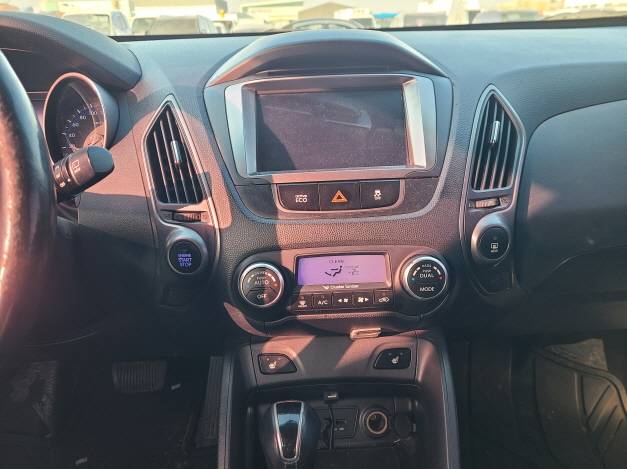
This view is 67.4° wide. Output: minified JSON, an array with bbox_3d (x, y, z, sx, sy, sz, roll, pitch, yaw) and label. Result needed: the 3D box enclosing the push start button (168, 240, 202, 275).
[{"bbox_3d":[-0.140,0.025,0.515,0.036,0.036,0.015,-1,-1,10],"label":"push start button"}]

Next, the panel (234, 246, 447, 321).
[{"bbox_3d":[0.031,0.054,0.505,0.230,0.072,0.035,-2,-2,1],"label":"panel"}]

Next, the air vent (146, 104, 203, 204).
[{"bbox_3d":[-0.158,-0.090,0.535,0.049,0.108,0.030,-11,-5,10],"label":"air vent"}]

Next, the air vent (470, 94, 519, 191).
[{"bbox_3d":[0.208,-0.105,0.540,0.047,0.106,0.030,5,-5,-9],"label":"air vent"}]

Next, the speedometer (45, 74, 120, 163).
[{"bbox_3d":[-0.276,-0.130,0.565,0.105,0.115,0.045,1,1,6],"label":"speedometer"}]

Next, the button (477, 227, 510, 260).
[{"bbox_3d":[0.202,0.010,0.525,0.034,0.036,0.015,-1,-2,-10],"label":"button"}]

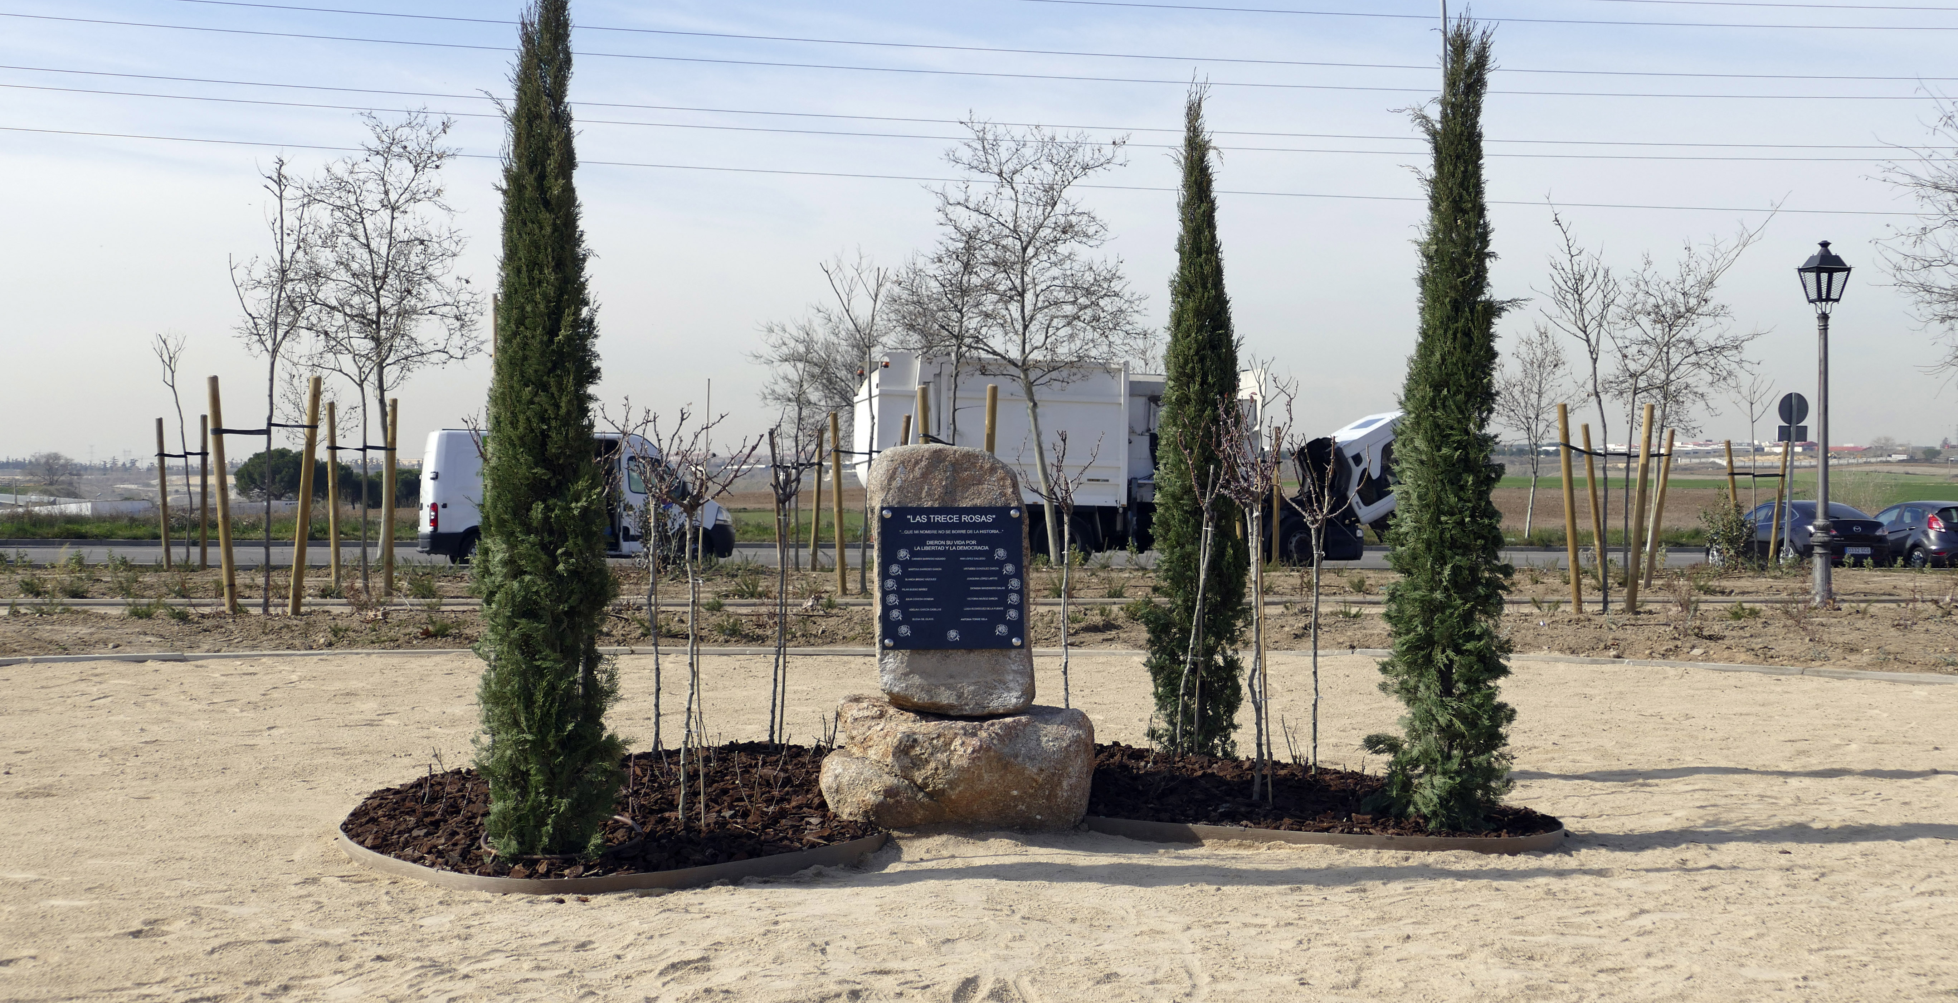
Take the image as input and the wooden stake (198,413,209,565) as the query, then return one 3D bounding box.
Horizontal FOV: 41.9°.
[{"bbox_3d":[-11.317,-0.145,37.300,0.090,2.255,0.090,0,1,0],"label":"wooden stake"}]

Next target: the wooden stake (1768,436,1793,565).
[{"bbox_3d":[14.084,0.040,45.000,0.090,2.226,0.090,7,1,0],"label":"wooden stake"}]

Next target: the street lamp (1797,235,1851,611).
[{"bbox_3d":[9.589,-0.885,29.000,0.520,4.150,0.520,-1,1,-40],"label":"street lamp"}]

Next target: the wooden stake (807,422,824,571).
[{"bbox_3d":[-2.687,-0.044,42.483,0.100,2.381,0.100,3,1,0],"label":"wooden stake"}]

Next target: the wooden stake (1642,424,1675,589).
[{"bbox_3d":[8.574,0.097,32.178,0.088,2.025,0.088,8,1,0],"label":"wooden stake"}]

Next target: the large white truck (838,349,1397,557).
[{"bbox_3d":[2.720,-0.660,46.600,9.700,3.750,2.500,0,1,-12],"label":"large white truck"}]

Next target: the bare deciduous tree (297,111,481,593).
[{"bbox_3d":[-6.768,-1.709,29.238,2.120,5.524,2.000,0,1,0],"label":"bare deciduous tree"}]

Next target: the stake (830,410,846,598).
[{"bbox_3d":[-1.710,0.028,30.900,0.088,2.240,0.088,-2,1,0],"label":"stake"}]

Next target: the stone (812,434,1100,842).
[{"bbox_3d":[-0.100,0.560,10.815,1.160,1.595,0.750,0,1,0],"label":"stone"}]

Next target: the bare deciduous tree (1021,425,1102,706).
[{"bbox_3d":[0.430,0.431,13.182,0.410,1.620,0.400,0,1,0],"label":"bare deciduous tree"}]

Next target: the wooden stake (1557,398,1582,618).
[{"bbox_3d":[6.008,0.079,25.976,0.088,2.123,0.088,-5,1,0],"label":"wooden stake"}]

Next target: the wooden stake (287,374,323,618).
[{"bbox_3d":[-6.790,-0.057,25.783,0.104,2.411,0.104,5,1,0],"label":"wooden stake"}]

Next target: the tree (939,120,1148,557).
[{"bbox_3d":[1.106,-2.726,44.000,3.607,7.666,3.400,0,1,0],"label":"tree"}]

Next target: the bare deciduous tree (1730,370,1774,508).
[{"bbox_3d":[13.929,-0.633,46.000,0.798,3.470,0.800,0,1,0],"label":"bare deciduous tree"}]

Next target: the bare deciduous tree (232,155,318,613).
[{"bbox_3d":[-7.165,-1.187,26.000,0.871,4.662,0.850,0,1,0],"label":"bare deciduous tree"}]

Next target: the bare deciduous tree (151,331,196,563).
[{"bbox_3d":[-11.784,-0.784,37.400,0.650,3.403,0.600,0,1,0],"label":"bare deciduous tree"}]

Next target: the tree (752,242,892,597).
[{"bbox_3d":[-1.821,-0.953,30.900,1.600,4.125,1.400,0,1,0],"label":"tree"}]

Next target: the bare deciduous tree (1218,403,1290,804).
[{"bbox_3d":[1.214,0.427,11.280,0.330,1.813,0.360,0,1,0],"label":"bare deciduous tree"}]

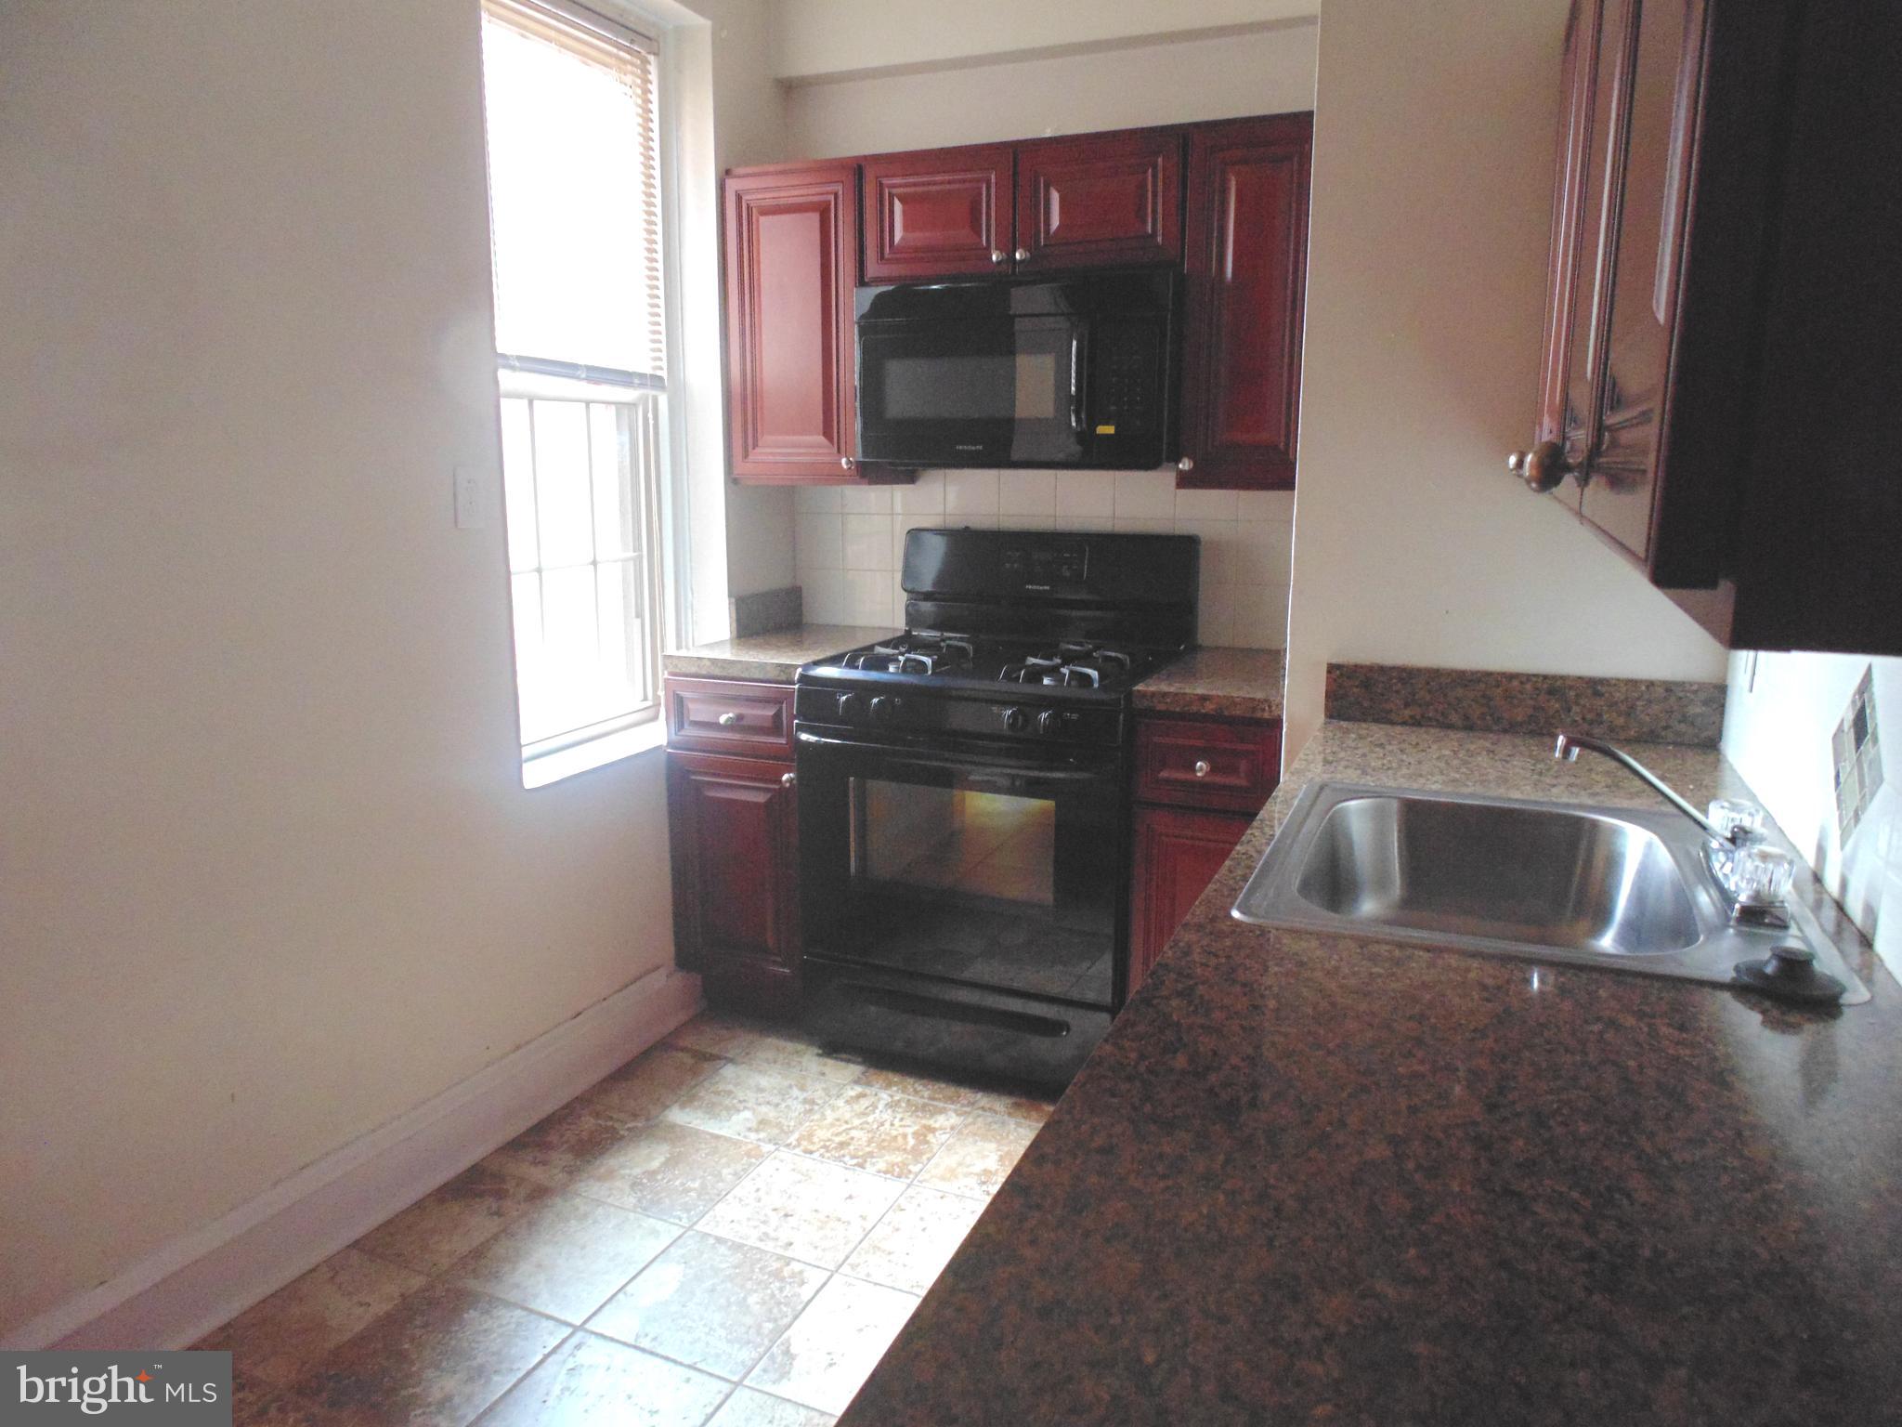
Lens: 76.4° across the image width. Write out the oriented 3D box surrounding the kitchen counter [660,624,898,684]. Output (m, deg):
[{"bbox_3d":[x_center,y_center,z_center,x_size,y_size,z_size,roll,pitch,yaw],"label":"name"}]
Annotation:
[{"bbox_3d":[-0.384,-0.163,3.153,0.405,0.043,0.645,5,12,23],"label":"kitchen counter"}]

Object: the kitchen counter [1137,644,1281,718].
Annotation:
[{"bbox_3d":[0.647,-0.074,2.709,0.314,0.043,0.645,5,12,23],"label":"kitchen counter"}]

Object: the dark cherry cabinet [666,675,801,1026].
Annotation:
[{"bbox_3d":[-0.384,0.300,3.254,0.405,0.906,0.632,5,12,23],"label":"dark cherry cabinet"}]

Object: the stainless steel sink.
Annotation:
[{"bbox_3d":[0.661,0.254,1.430,0.545,0.172,0.596,5,12,23],"label":"stainless steel sink"}]

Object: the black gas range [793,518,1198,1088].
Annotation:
[{"bbox_3d":[0.122,0.203,2.920,0.768,1.230,0.710,5,12,23],"label":"black gas range"}]

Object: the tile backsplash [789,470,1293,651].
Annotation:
[{"bbox_3d":[0.231,-0.416,3.180,1.470,0.441,0.020,5,12,23],"label":"tile backsplash"}]

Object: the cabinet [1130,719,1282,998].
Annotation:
[{"bbox_3d":[0.650,0.390,2.809,0.310,0.906,0.632,5,12,23],"label":"cabinet"}]

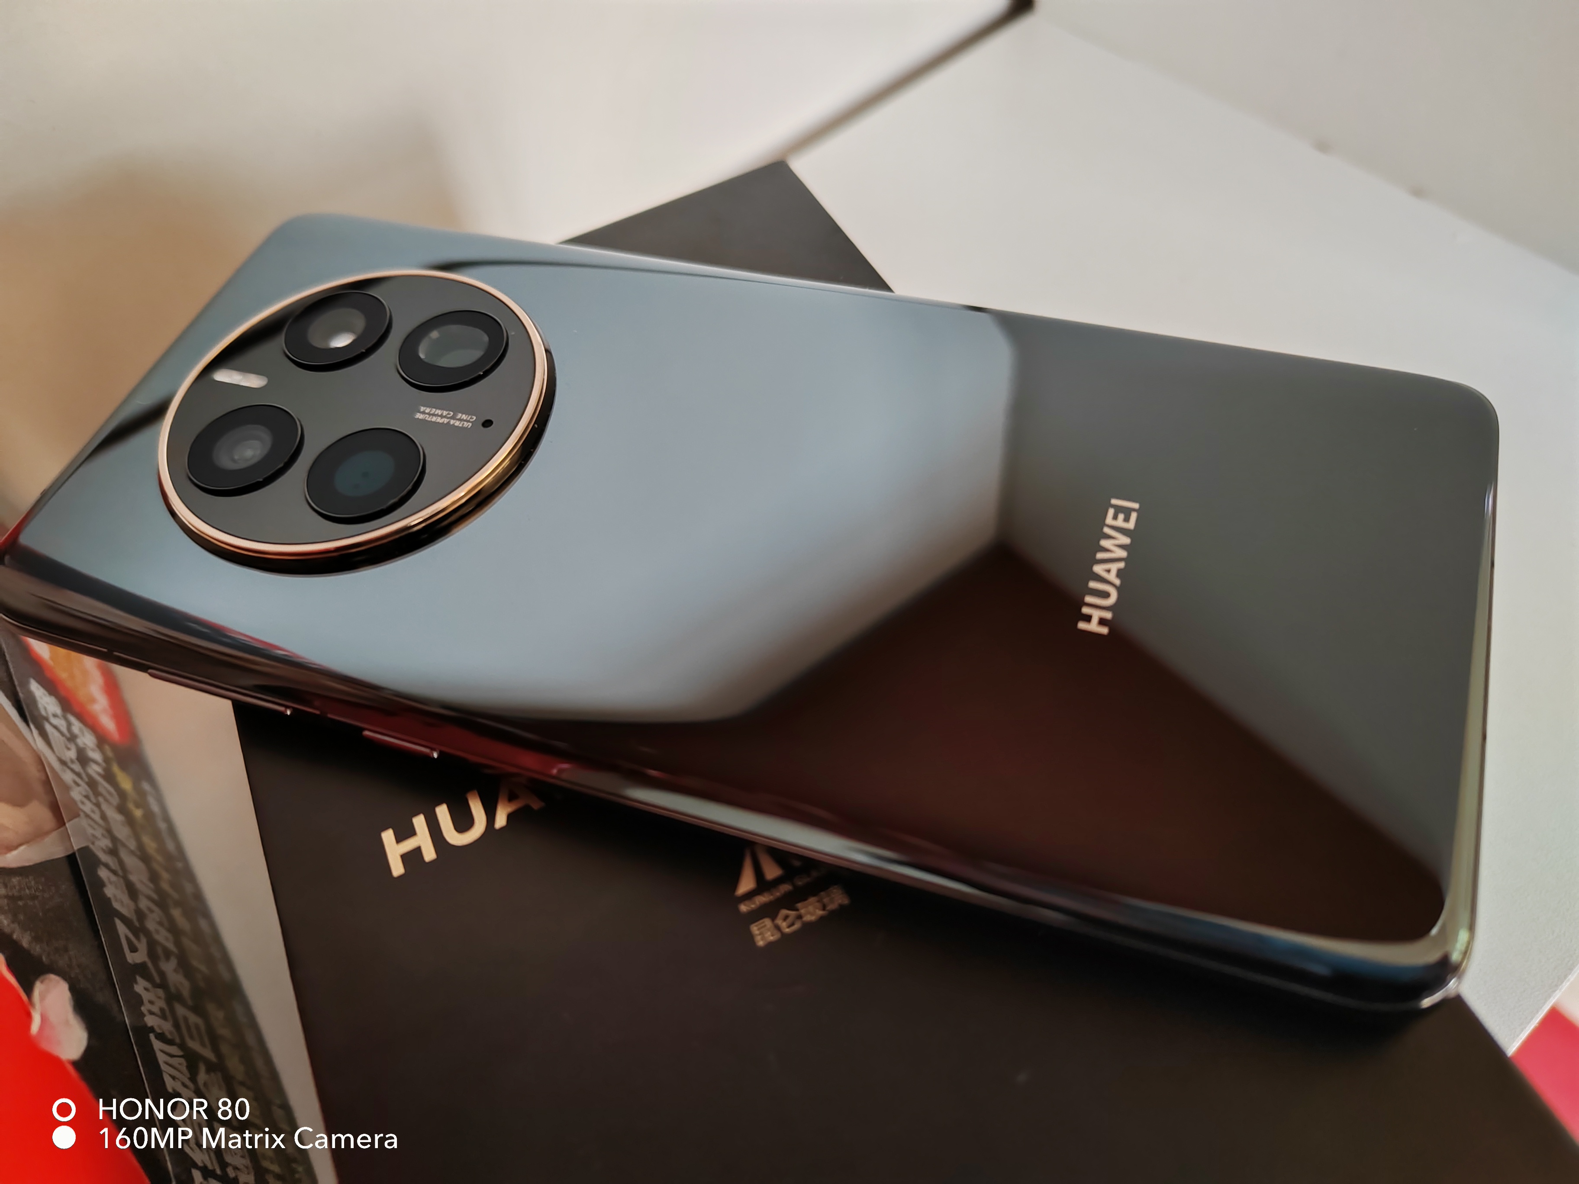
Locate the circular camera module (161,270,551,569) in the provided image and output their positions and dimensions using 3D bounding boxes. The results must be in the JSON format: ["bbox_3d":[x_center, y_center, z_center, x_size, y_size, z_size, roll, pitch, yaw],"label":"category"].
[{"bbox_3d":[-0.053,-0.023,0.150,0.048,0.004,0.048,-4,53,5],"label":"circular camera module"}]

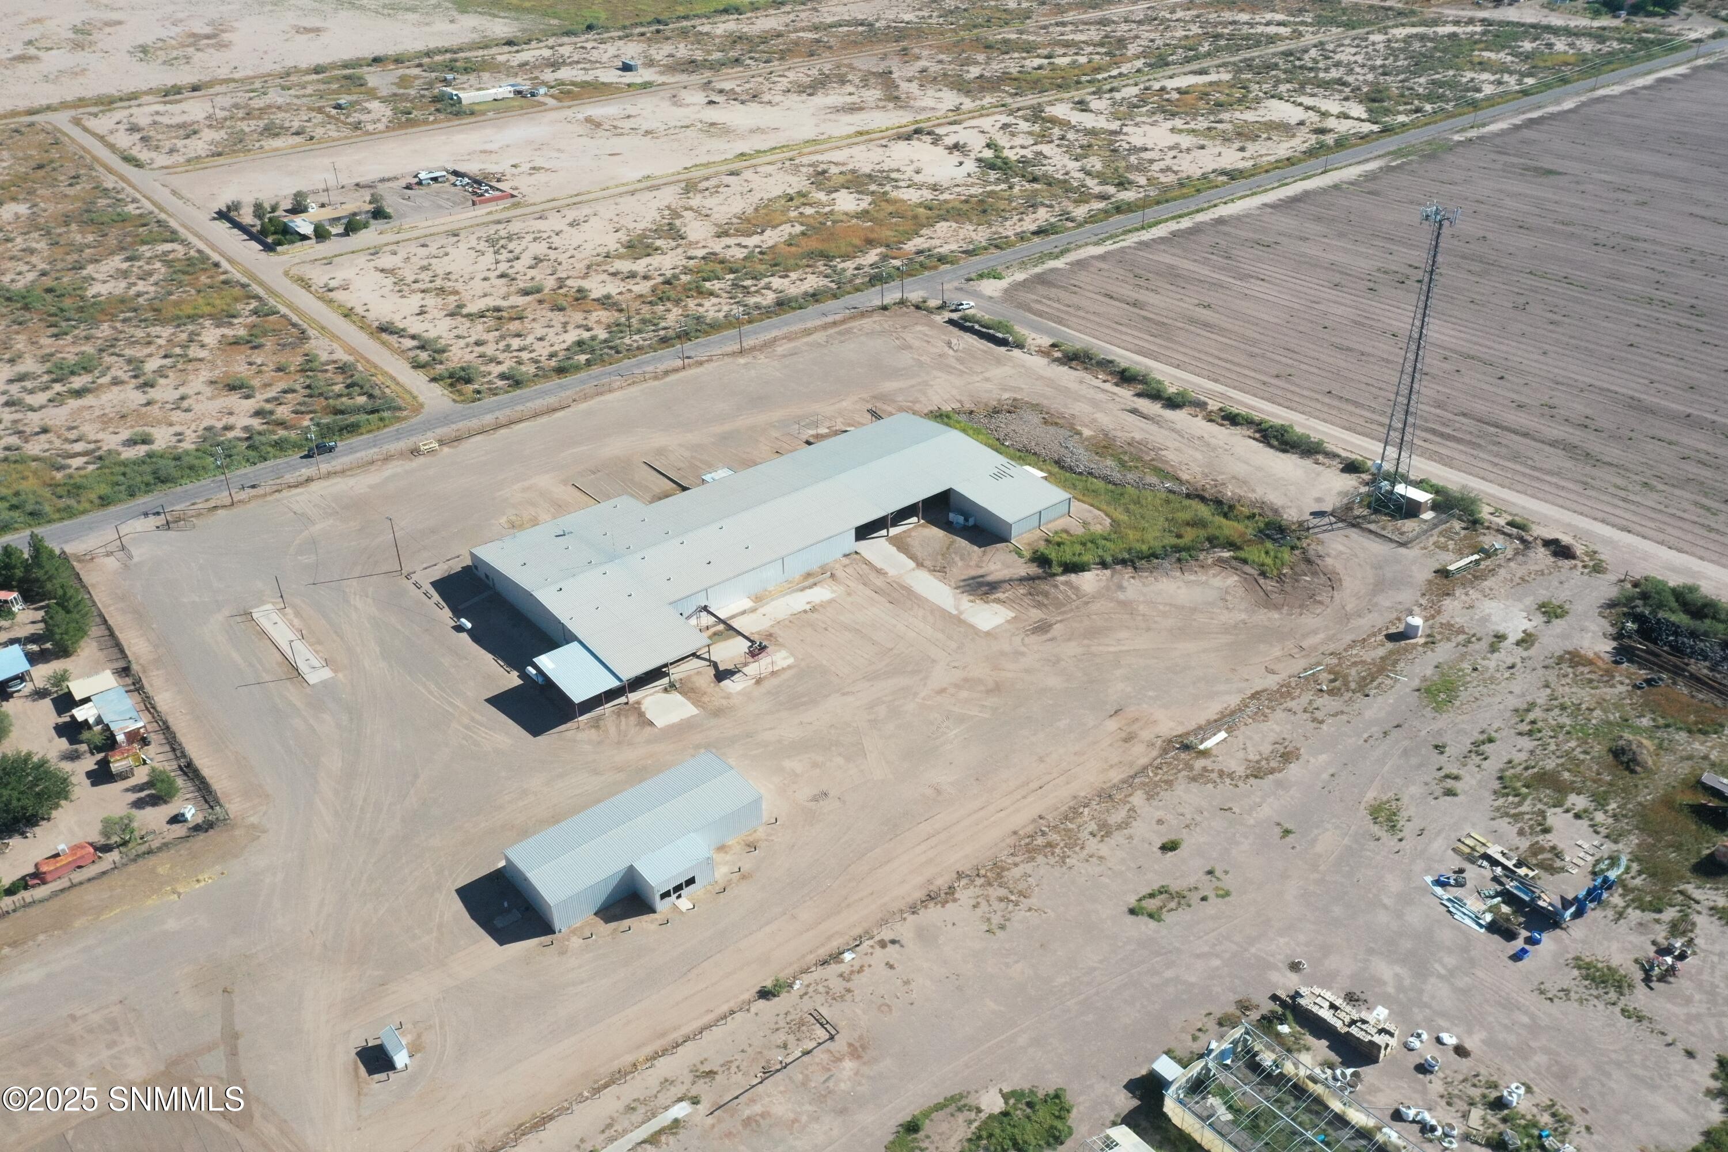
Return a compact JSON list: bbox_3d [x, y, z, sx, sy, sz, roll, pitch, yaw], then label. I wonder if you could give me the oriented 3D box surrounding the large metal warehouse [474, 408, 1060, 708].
[{"bbox_3d":[-16.924,-7.918,242.985,101.500,6.600,58.300,-24,35,-33],"label":"large metal warehouse"}]

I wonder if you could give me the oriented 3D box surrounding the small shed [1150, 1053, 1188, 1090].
[{"bbox_3d":[30.847,50.853,136.902,2.050,2.300,2.600,-24,35,-33],"label":"small shed"}]

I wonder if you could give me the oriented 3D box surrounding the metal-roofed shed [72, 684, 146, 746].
[{"bbox_3d":[-112.713,21.583,200.826,7.300,2.700,13.300,-24,35,-33],"label":"metal-roofed shed"}]

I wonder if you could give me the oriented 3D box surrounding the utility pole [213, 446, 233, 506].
[{"bbox_3d":[-126.829,-19.476,266.599,0.900,12.300,2.600,-24,35,-33],"label":"utility pole"}]

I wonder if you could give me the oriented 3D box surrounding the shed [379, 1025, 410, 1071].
[{"bbox_3d":[-50.122,50.547,143.683,1.450,2.350,3.750,-24,35,-33],"label":"shed"}]

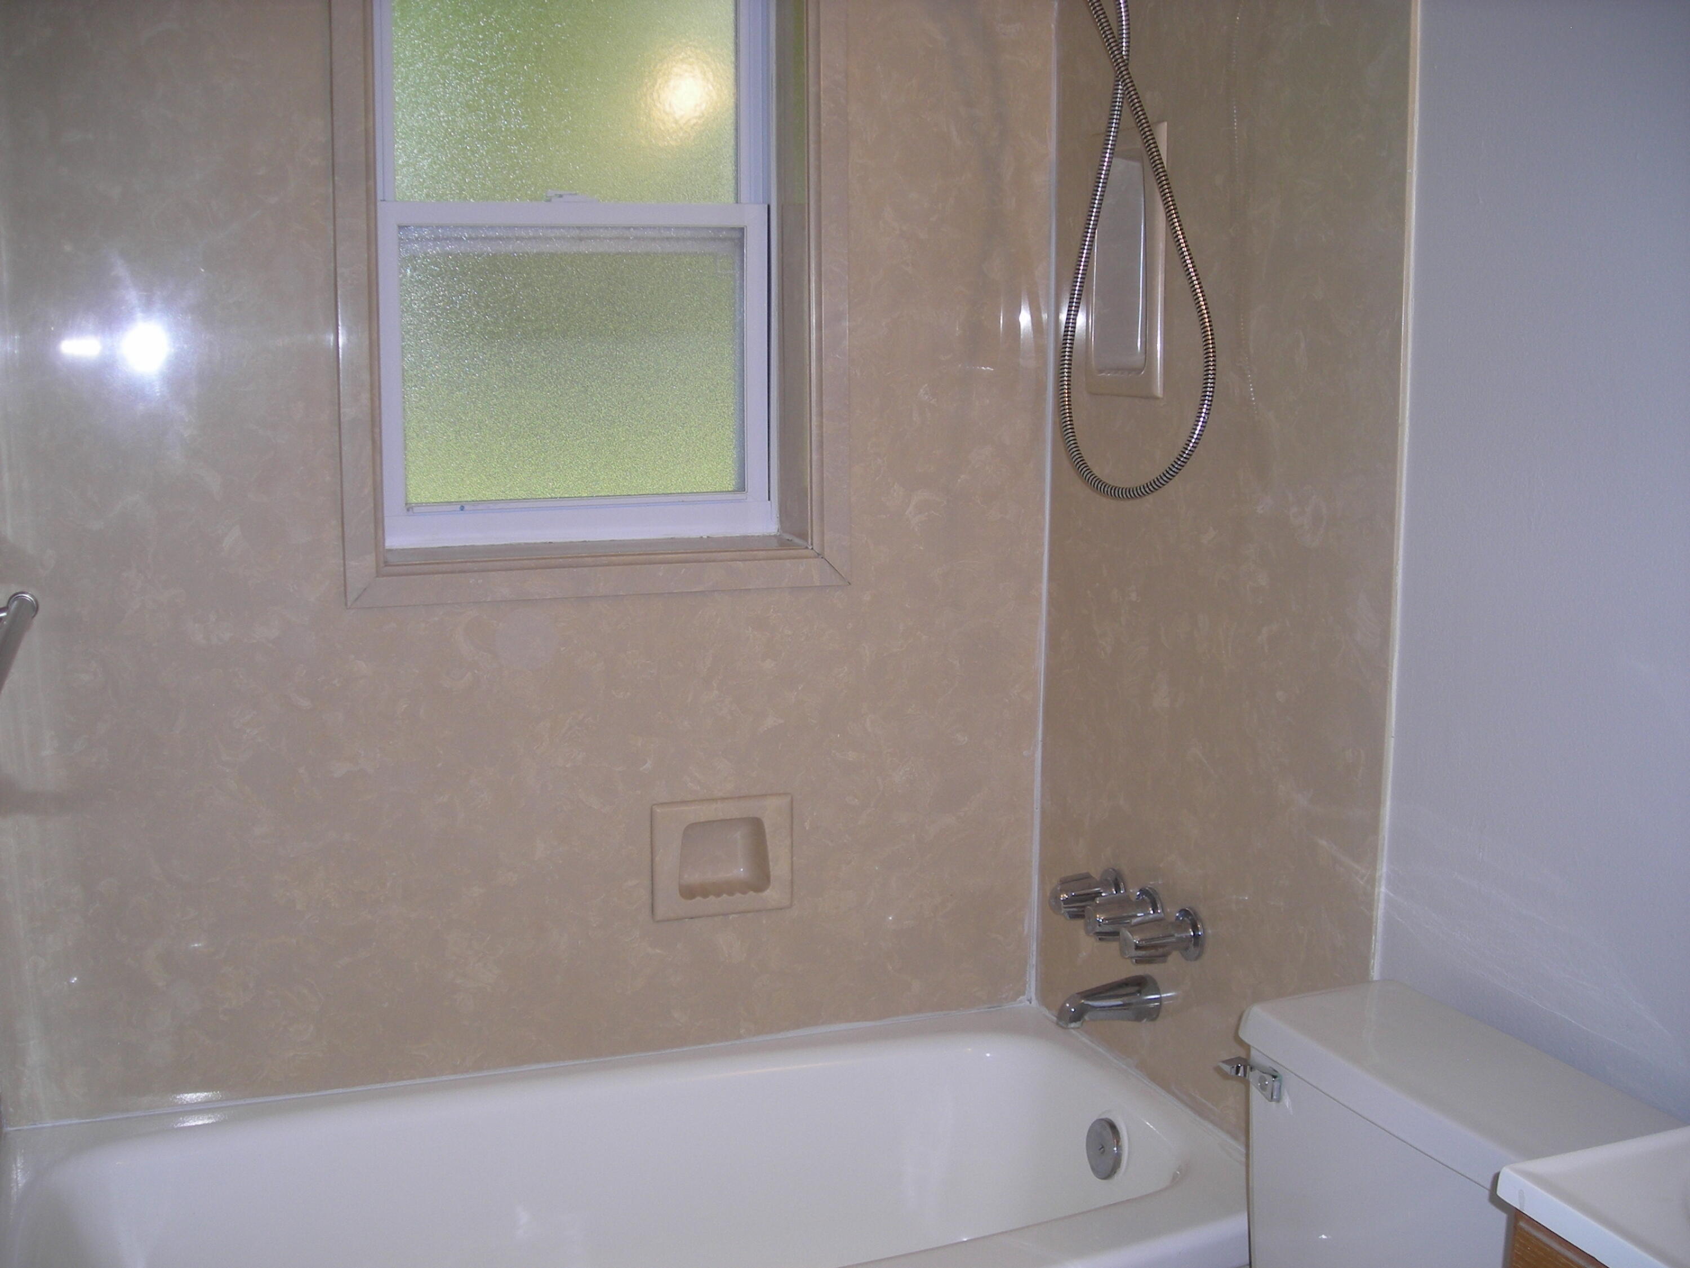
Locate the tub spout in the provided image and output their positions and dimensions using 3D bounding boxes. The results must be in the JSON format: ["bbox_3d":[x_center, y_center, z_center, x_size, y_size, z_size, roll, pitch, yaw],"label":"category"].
[{"bbox_3d":[0.356,0.506,2.540,0.140,0.065,0.062,-3,9,-21],"label":"tub spout"}]

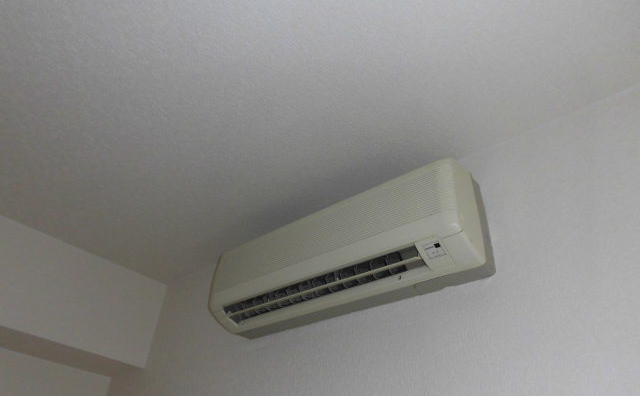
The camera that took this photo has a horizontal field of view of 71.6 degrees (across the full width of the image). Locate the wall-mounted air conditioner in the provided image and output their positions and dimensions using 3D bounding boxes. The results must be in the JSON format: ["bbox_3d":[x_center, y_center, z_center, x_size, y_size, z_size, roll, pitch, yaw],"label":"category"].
[{"bbox_3d":[0.033,0.159,1.202,0.795,0.264,0.179,-25,-45,33],"label":"wall-mounted air conditioner"}]

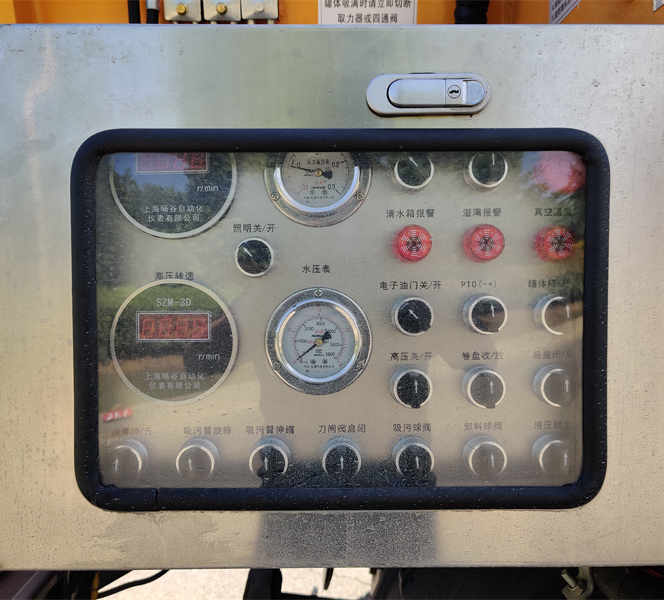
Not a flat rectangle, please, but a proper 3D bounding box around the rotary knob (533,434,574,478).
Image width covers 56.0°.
[{"bbox_3d":[0.172,0.122,0.479,0.030,0.030,0.028,0,2,0],"label":"rotary knob"}]

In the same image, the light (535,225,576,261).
[{"bbox_3d":[0.172,-0.044,0.479,0.029,0.029,0.019,0,2,0],"label":"light"}]

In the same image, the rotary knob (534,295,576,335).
[{"bbox_3d":[0.173,0.011,0.476,0.030,0.030,0.028,0,2,0],"label":"rotary knob"}]

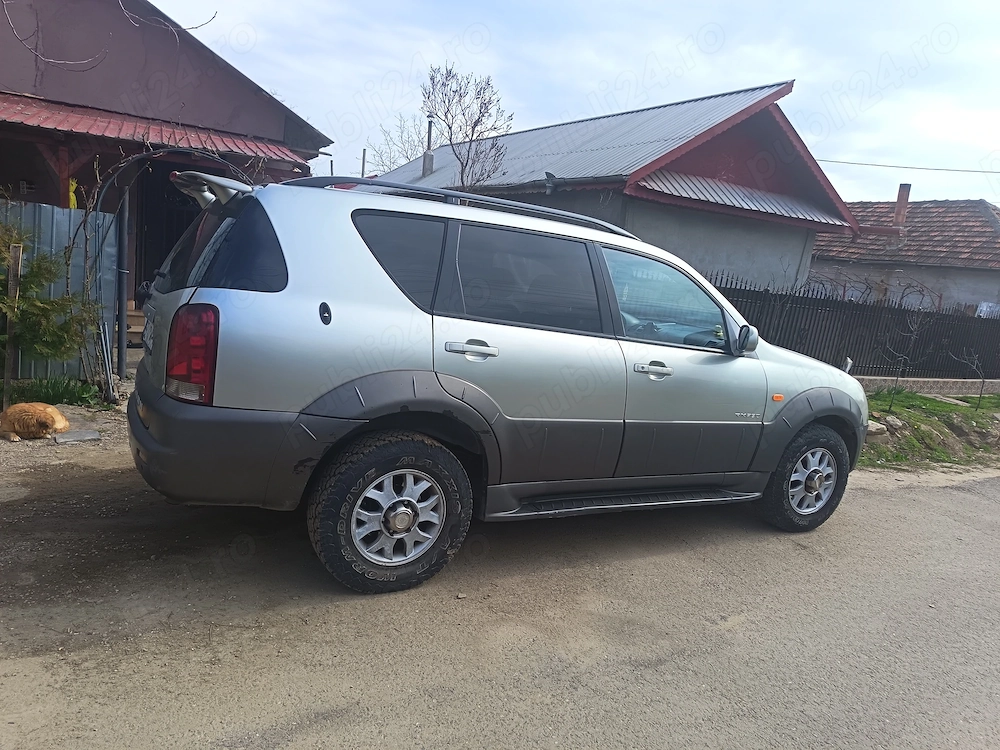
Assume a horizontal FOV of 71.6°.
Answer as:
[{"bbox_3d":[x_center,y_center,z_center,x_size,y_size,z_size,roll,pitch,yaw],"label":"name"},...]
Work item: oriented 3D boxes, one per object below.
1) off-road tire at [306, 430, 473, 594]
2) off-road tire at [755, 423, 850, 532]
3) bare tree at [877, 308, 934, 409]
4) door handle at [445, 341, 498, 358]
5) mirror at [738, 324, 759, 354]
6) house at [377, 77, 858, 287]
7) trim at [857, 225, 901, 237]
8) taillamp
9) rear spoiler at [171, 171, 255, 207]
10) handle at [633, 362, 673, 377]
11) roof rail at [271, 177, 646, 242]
[{"bbox_3d":[-0.486,0.608,3.127,0.730,0.730,0.235,1,9,-30],"label":"off-road tire"},{"bbox_3d":[1.962,0.665,4.535,0.730,0.730,0.235,2,9,-27],"label":"off-road tire"},{"bbox_3d":[5.444,-0.188,9.284,0.620,1.385,0.560,6,8,0],"label":"bare tree"},{"bbox_3d":[-0.119,-0.109,3.026,0.245,0.044,0.046,4,7,-30],"label":"door handle"},{"bbox_3d":[1.359,-0.198,3.807,0.100,0.165,0.180,6,7,2],"label":"mirror"},{"bbox_3d":[0.922,-3.892,18.156,6.583,5.285,13.450,0,10,-34],"label":"house"},{"bbox_3d":[8.200,-3.120,15.000,0.980,0.160,0.120,10,9,24],"label":"trim"},{"bbox_3d":[-1.164,-0.091,2.609,0.170,0.380,0.200,1,9,-30],"label":"taillamp"},{"bbox_3d":[-1.387,-0.853,3.213,0.265,0.150,1.220,1,8,-30],"label":"rear spoiler"},{"bbox_3d":[0.794,-0.025,3.568,0.245,0.044,0.046,4,7,-30],"label":"handle"},{"bbox_3d":[-0.066,-0.772,3.224,1.840,0.100,0.060,1,9,-30],"label":"roof rail"}]

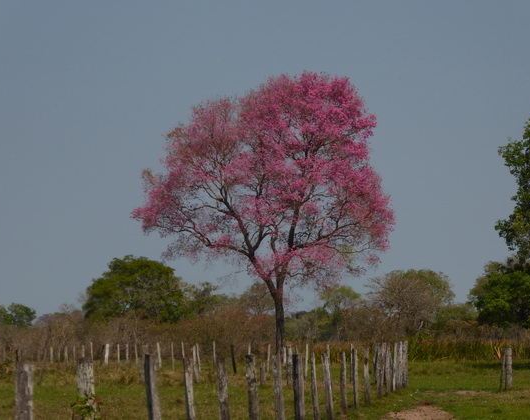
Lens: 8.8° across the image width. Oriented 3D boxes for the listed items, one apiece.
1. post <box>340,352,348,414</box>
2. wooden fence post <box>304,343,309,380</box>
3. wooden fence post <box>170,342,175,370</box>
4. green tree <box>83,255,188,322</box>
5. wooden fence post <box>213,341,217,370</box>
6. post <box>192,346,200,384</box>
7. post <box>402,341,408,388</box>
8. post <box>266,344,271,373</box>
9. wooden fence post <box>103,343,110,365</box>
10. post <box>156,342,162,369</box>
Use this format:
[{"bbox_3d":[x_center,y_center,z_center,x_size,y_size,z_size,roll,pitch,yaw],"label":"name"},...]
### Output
[{"bbox_3d":[1.711,3.759,75.000,0.121,1.343,0.121,-1,-2,1],"label":"post"},{"bbox_3d":[1.635,5.941,135.750,0.111,1.333,0.111,0,-2,0],"label":"wooden fence post"},{"bbox_3d":[-4.624,7.363,174.000,0.126,1.407,0.126,-1,-2,-2],"label":"wooden fence post"},{"bbox_3d":[-11.596,8.513,310.000,9.312,9.057,8.847,0,-2,0],"label":"green tree"},{"bbox_3d":[-2.431,7.169,170.000,0.118,1.424,0.118,-1,-2,-1],"label":"wooden fence post"},{"bbox_3d":[-2.450,5.509,123.453,0.129,1.319,0.129,0,-2,0],"label":"post"},{"bbox_3d":[4.290,4.711,105.567,0.143,1.403,0.143,0,-2,0],"label":"post"},{"bbox_3d":[0.158,6.401,147.745,0.116,1.323,0.116,0,-2,0],"label":"post"},{"bbox_3d":[-9.356,8.571,205.000,0.225,1.214,0.225,0,-2,-3],"label":"wooden fence post"},{"bbox_3d":[-5.591,7.692,183.459,0.135,1.341,0.135,0,-2,0],"label":"post"}]

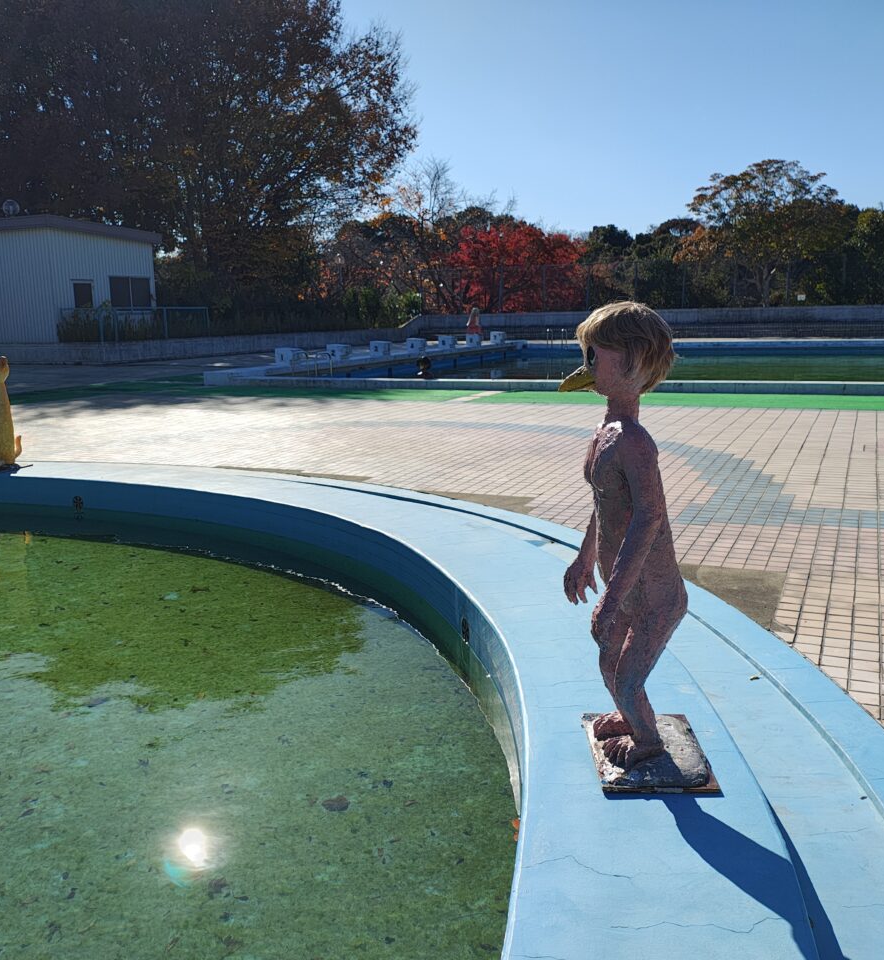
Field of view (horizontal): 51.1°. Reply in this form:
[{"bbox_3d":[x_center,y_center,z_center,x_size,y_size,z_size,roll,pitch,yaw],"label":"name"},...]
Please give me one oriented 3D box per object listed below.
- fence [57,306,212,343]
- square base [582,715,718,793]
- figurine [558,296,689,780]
[{"bbox_3d":[-10.138,-5.275,30.909,0.100,1.070,6.947,3,11,25],"label":"fence"},{"bbox_3d":[0.574,0.747,2.601,0.310,0.058,0.455,-1,10,4],"label":"square base"},{"bbox_3d":[0.479,0.145,2.445,0.335,1.205,0.310,-2,10,0],"label":"figurine"}]

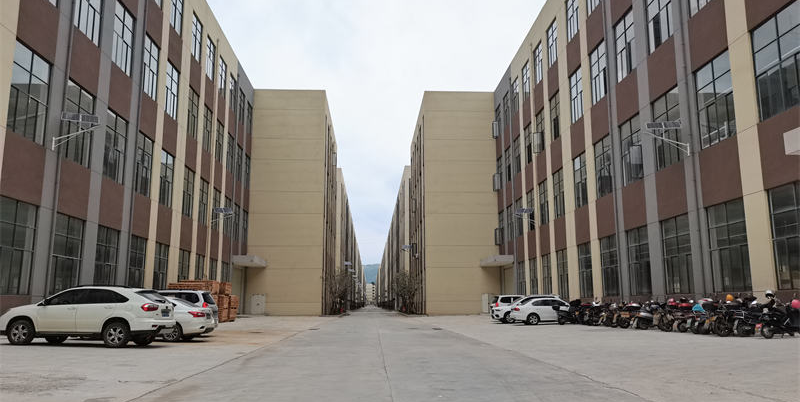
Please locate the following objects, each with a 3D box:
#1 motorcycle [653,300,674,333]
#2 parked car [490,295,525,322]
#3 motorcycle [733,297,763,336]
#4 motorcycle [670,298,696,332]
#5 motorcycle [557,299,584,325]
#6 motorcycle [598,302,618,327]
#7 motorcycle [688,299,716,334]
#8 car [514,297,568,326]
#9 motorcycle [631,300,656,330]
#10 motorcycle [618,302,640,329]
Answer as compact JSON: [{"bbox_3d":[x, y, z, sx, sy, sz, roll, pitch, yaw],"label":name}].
[{"bbox_3d":[10.804,4.517,23.585,1.800,1.180,0.720,6,-11,-30],"label":"motorcycle"},{"bbox_3d":[8.017,6.920,38.529,4.500,1.700,1.820,0,-10,-3],"label":"parked car"},{"bbox_3d":[11.456,3.773,19.479,1.800,1.180,0.720,6,-11,-30],"label":"motorcycle"},{"bbox_3d":[11.009,4.353,22.709,1.800,1.180,0.720,6,-11,-30],"label":"motorcycle"},{"bbox_3d":[9.100,6.034,32.180,1.800,1.180,0.720,6,-11,-30],"label":"motorcycle"},{"bbox_3d":[10.310,5.391,28.592,1.800,1.180,0.720,6,-11,-30],"label":"motorcycle"},{"bbox_3d":[11.091,4.206,21.824,1.800,1.180,0.720,6,-11,-30],"label":"motorcycle"},{"bbox_3d":[8.811,6.372,34.578,4.500,1.460,1.770,0,-10,-3],"label":"car"},{"bbox_3d":[10.614,4.827,25.351,1.800,1.180,0.720,6,-11,-30],"label":"motorcycle"},{"bbox_3d":[10.509,5.140,27.121,1.800,1.180,0.720,6,-11,-30],"label":"motorcycle"}]

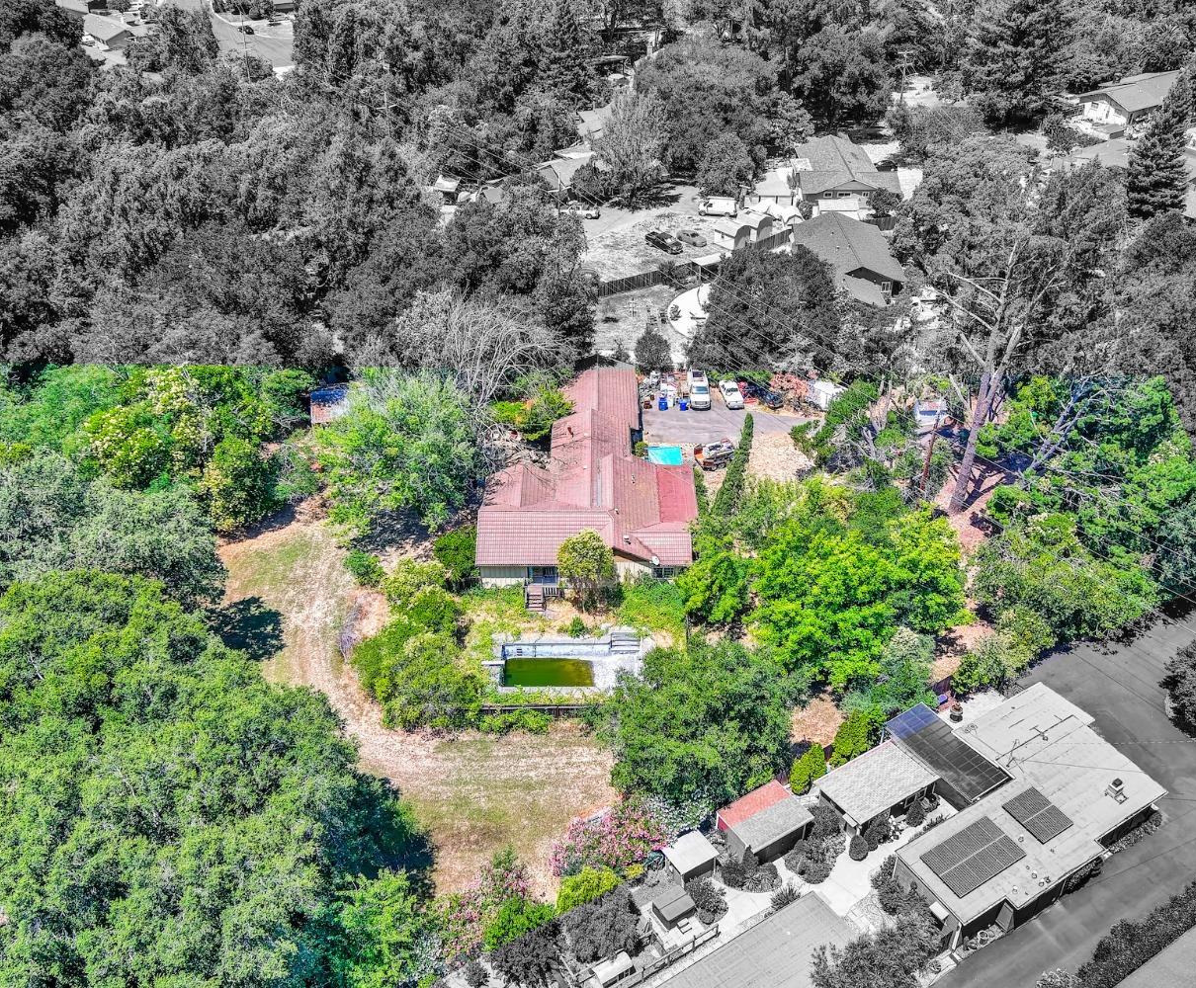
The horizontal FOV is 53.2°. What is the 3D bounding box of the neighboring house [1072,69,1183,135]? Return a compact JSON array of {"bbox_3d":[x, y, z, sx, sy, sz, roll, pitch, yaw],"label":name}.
[{"bbox_3d":[89.600,-66.200,197.130,20.500,4.600,10.300,-24,44,-28],"label":"neighboring house"}]

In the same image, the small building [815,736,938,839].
[{"bbox_3d":[18.846,20.584,81.643,7.200,2.700,4.300,-20,40,-26],"label":"small building"}]

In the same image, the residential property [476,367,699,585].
[{"bbox_3d":[-0.592,-2.926,112.705,19.200,5.500,33.500,0,35,0],"label":"residential property"}]

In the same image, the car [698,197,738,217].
[{"bbox_3d":[17.810,-41.894,174.747,5.400,2.250,2.000,5,35,7],"label":"car"}]

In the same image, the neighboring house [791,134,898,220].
[{"bbox_3d":[35.000,-46.250,171.350,14.000,4.900,19.500,-1,38,-2],"label":"neighboring house"}]

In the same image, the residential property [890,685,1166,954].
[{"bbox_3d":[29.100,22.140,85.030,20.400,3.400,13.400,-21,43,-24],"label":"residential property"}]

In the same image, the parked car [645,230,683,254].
[{"bbox_3d":[9.191,-34.829,165.060,5.400,1.750,1.900,28,44,34],"label":"parked car"}]

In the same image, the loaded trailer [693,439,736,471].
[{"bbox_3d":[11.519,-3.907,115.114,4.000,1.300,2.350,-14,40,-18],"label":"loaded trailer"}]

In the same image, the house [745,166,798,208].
[{"bbox_3d":[25.919,-45.588,179.225,6.500,3.200,8.500,1,35,2],"label":"house"}]

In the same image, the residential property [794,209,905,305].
[{"bbox_3d":[32.479,-30.019,155.445,12.000,5.000,23.800,-1,35,-2],"label":"residential property"}]

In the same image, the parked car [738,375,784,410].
[{"bbox_3d":[17.700,-10.780,128.760,1.800,1.450,4.700,-25,44,-28],"label":"parked car"}]

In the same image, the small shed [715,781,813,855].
[{"bbox_3d":[11.750,23.340,84.310,5.200,2.400,3.900,-22,43,-26],"label":"small shed"}]

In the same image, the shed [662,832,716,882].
[{"bbox_3d":[6.310,25.260,81.980,3.000,2.250,2.350,-23,43,-26],"label":"shed"}]

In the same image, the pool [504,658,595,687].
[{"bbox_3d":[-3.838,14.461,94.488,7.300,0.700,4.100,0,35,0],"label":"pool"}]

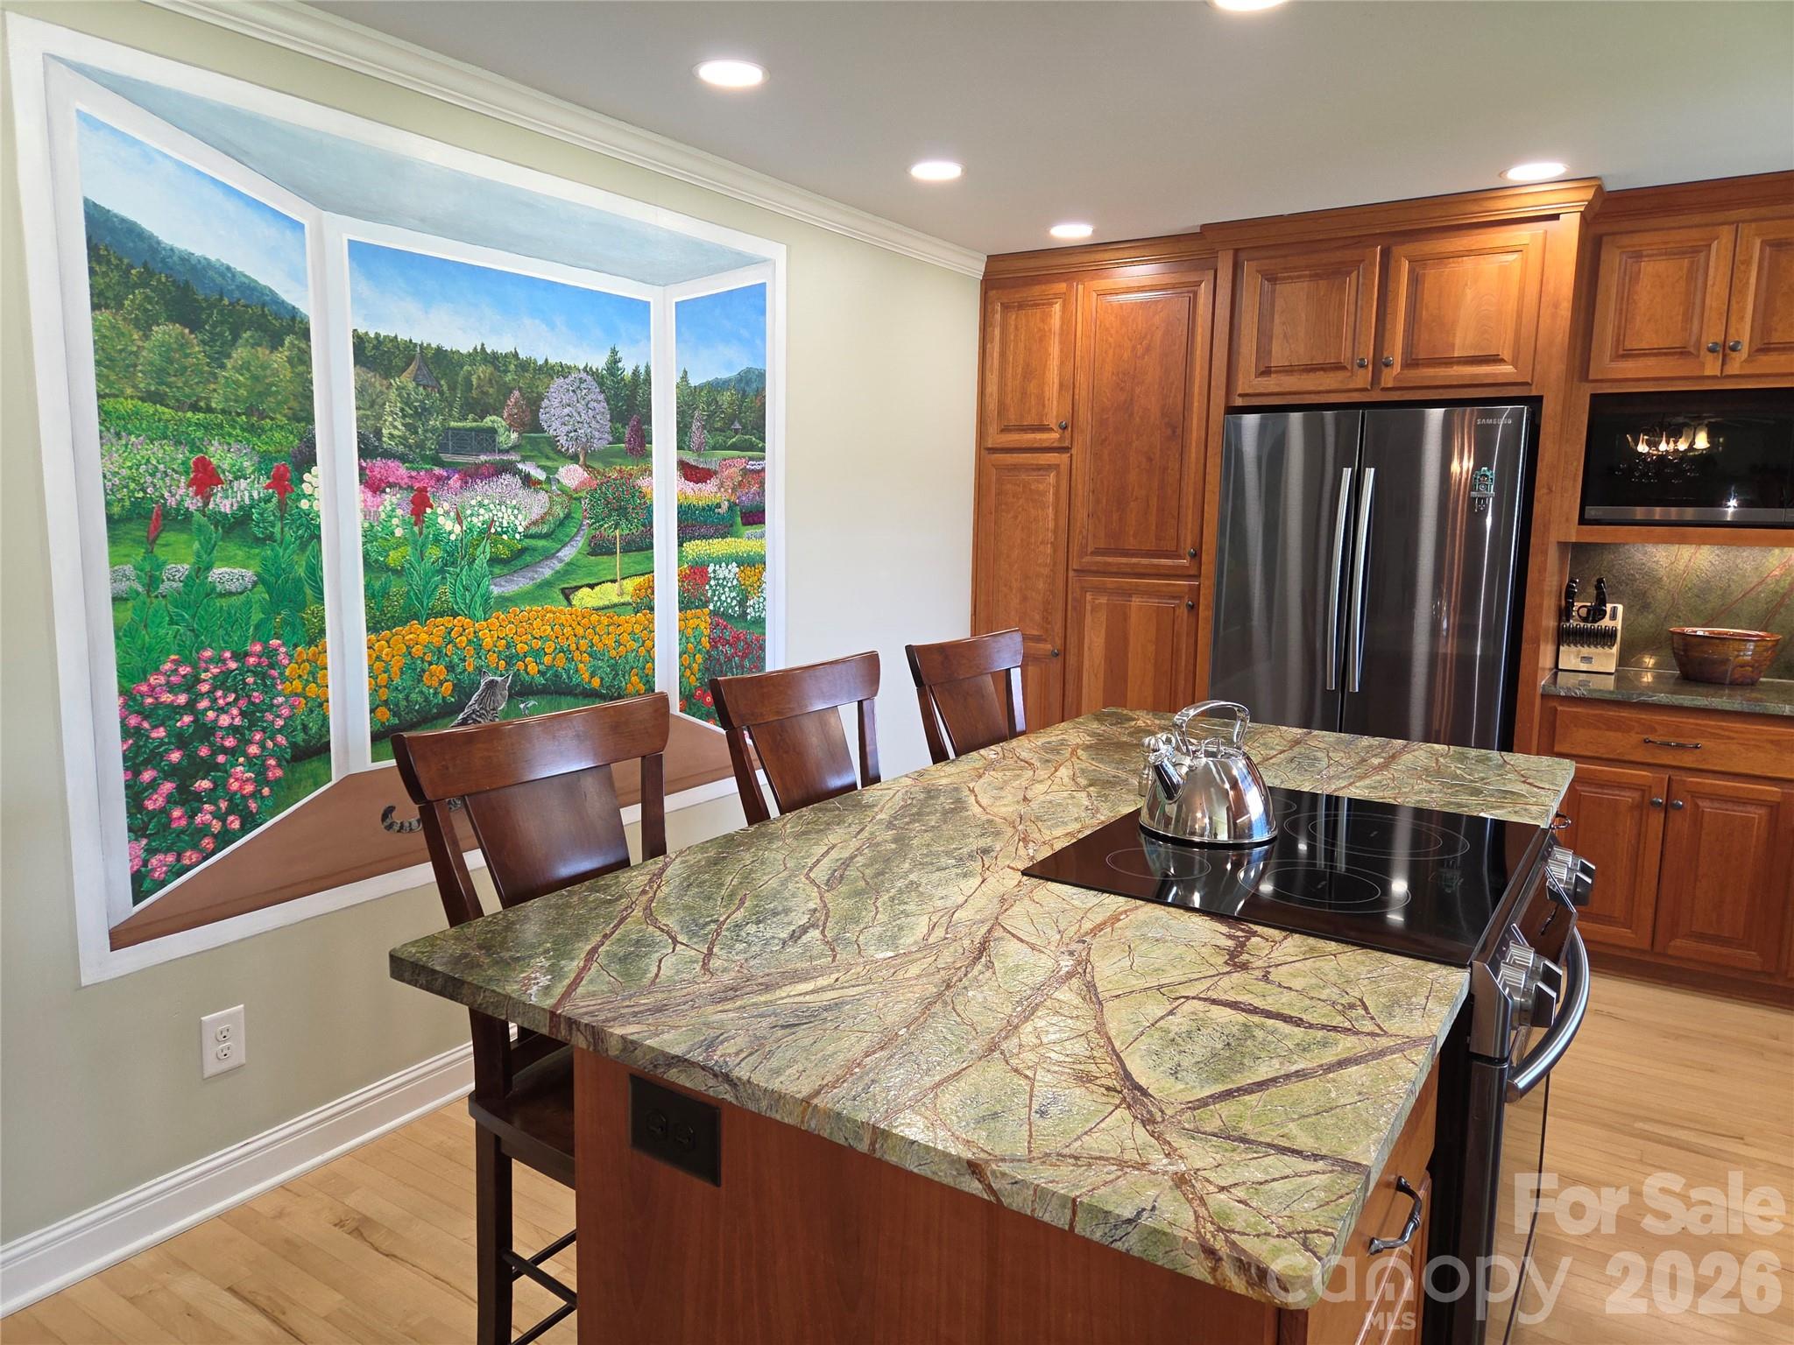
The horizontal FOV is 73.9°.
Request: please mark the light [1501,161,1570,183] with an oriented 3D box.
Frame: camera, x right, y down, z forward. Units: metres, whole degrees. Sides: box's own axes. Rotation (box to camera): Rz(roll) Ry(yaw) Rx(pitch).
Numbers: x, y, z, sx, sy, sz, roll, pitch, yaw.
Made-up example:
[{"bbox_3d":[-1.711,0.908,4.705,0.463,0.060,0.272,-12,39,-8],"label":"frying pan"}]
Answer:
[{"bbox_3d":[1.738,-1.362,3.261,0.185,0.020,0.185,6,9,33],"label":"light"}]

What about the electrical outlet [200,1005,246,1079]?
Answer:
[{"bbox_3d":[-1.331,0.732,2.359,0.008,0.125,0.081,6,9,33],"label":"electrical outlet"}]

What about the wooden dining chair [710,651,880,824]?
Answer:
[{"bbox_3d":[0.009,0.572,2.230,0.540,1.110,0.490,5,9,29],"label":"wooden dining chair"}]

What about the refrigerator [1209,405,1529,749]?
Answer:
[{"bbox_3d":[1.669,0.004,4.164,0.906,1.762,0.870,6,9,33],"label":"refrigerator"}]

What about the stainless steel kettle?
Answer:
[{"bbox_3d":[0.499,0.150,1.904,0.224,0.210,0.216,1,8,0],"label":"stainless steel kettle"}]

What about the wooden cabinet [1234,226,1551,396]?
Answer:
[{"bbox_3d":[1.656,-1.117,3.919,0.925,0.465,0.600,6,9,33],"label":"wooden cabinet"}]

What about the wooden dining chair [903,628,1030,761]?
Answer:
[{"bbox_3d":[0.355,0.505,2.765,0.540,1.110,0.480,6,9,33],"label":"wooden dining chair"}]

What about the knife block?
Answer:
[{"bbox_3d":[2.422,-0.130,4.157,0.167,0.240,0.180,6,9,33],"label":"knife block"}]

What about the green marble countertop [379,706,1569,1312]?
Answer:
[{"bbox_3d":[0.436,0.266,1.980,1.054,0.030,2.160,6,9,33],"label":"green marble countertop"}]

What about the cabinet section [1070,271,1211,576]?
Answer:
[{"bbox_3d":[1.045,-0.933,4.601,0.515,1.073,0.600,6,9,33],"label":"cabinet section"}]

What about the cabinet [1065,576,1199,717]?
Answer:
[{"bbox_3d":[1.011,0.176,4.607,0.490,1.105,0.600,6,9,33],"label":"cabinet"}]

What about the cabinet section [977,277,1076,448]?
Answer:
[{"bbox_3d":[0.661,-1.214,4.822,0.400,0.637,0.600,6,9,33],"label":"cabinet section"}]

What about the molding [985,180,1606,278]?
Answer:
[{"bbox_3d":[1.141,-1.422,3.908,2.025,0.085,0.165,6,9,33],"label":"molding"}]

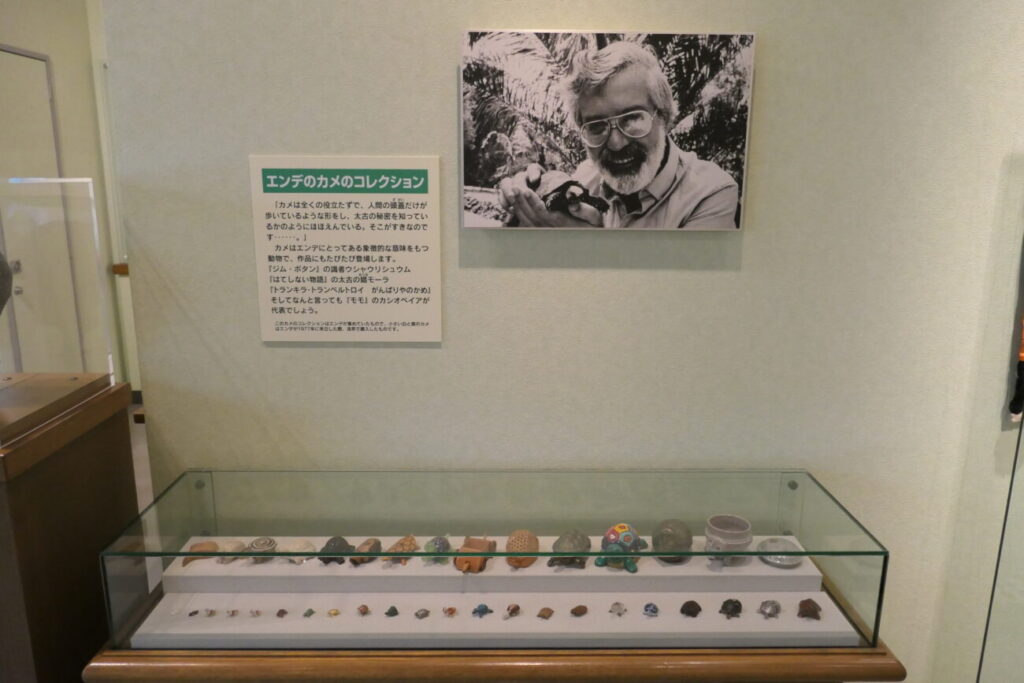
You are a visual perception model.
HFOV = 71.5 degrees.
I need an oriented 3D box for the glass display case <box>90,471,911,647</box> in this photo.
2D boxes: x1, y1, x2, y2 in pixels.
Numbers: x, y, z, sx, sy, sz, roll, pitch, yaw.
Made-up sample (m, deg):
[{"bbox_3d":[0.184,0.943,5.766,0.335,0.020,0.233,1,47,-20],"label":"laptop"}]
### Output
[{"bbox_3d":[-0.024,0.357,1.210,1.163,0.160,0.298,0,12,-1],"label":"glass display case"}]

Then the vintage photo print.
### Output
[{"bbox_3d":[0.156,-0.349,1.200,0.477,0.318,0.027,0,12,-1],"label":"vintage photo print"}]

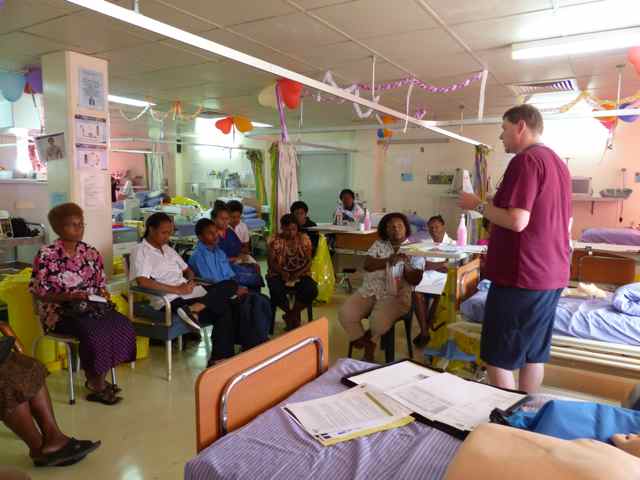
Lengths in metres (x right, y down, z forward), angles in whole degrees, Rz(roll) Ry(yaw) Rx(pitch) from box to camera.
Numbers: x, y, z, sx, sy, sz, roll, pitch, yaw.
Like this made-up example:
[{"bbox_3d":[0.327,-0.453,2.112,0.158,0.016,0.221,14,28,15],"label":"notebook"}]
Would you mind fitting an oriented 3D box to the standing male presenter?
[{"bbox_3d":[0.964,0.258,2.290,0.520,1.800,0.510,8,10,43],"label":"standing male presenter"}]

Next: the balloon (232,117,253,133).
[{"bbox_3d":[-1.116,-1.674,6.700,0.290,0.250,0.250,1,7,0],"label":"balloon"}]

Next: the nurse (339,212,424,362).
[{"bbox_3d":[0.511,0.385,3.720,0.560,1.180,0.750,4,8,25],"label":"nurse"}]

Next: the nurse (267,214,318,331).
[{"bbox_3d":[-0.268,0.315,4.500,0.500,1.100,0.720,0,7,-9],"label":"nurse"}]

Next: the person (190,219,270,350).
[{"bbox_3d":[-0.842,0.377,4.300,0.680,1.150,0.460,5,8,34],"label":"person"}]

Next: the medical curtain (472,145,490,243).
[{"bbox_3d":[2.426,-0.620,6.900,0.220,1.650,0.320,5,8,31],"label":"medical curtain"}]

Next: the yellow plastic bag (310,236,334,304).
[{"bbox_3d":[0.012,0.355,5.750,0.340,0.820,0.320,1,7,0],"label":"yellow plastic bag"}]

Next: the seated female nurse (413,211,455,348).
[{"bbox_3d":[1.105,0.375,4.500,0.440,1.170,0.680,3,7,18],"label":"seated female nurse"}]

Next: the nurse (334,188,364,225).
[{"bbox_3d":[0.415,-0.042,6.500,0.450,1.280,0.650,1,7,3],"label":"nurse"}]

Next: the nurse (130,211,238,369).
[{"bbox_3d":[-1.047,0.387,3.520,0.780,1.170,0.560,6,8,32],"label":"nurse"}]

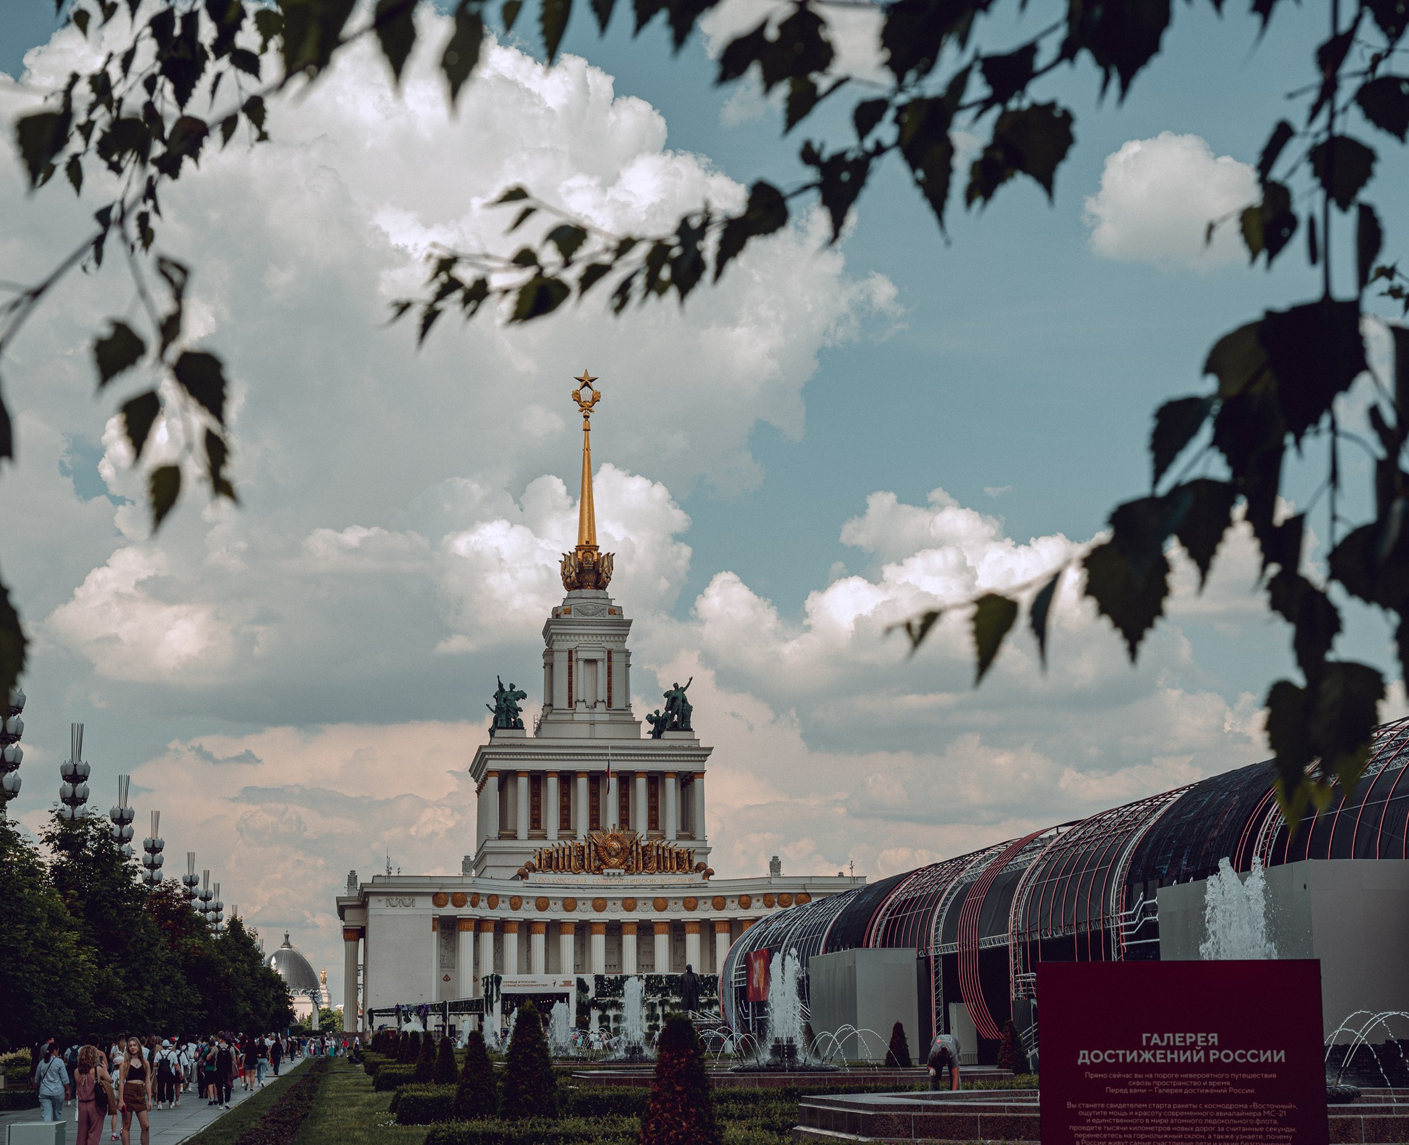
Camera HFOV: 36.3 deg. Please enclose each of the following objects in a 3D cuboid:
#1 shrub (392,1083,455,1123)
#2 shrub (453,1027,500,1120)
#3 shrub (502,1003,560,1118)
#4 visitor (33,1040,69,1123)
[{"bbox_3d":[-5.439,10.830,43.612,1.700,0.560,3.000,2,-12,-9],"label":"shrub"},{"bbox_3d":[-4.389,9.697,41.373,0.844,1.714,0.844,1,-12,-9],"label":"shrub"},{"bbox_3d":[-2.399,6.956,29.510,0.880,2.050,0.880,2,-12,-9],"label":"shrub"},{"bbox_3d":[-10.951,8.743,36.178,0.550,1.640,0.380,0,-12,-3],"label":"visitor"}]

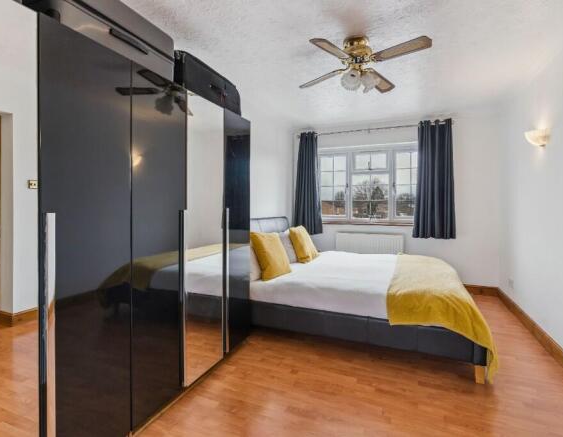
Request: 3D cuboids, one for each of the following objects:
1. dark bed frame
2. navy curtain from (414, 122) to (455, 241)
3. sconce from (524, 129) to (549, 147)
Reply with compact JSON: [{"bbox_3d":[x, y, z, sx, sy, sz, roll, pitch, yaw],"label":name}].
[{"bbox_3d":[0.711,0.557,3.219,2.140,1.050,1.620,1,3,23],"label":"dark bed frame"},{"bbox_3d":[2.127,-0.531,4.263,0.510,1.600,0.140,1,3,23],"label":"navy curtain"},{"bbox_3d":[2.318,-0.738,2.819,0.130,0.165,0.250,1,3,23],"label":"sconce"}]

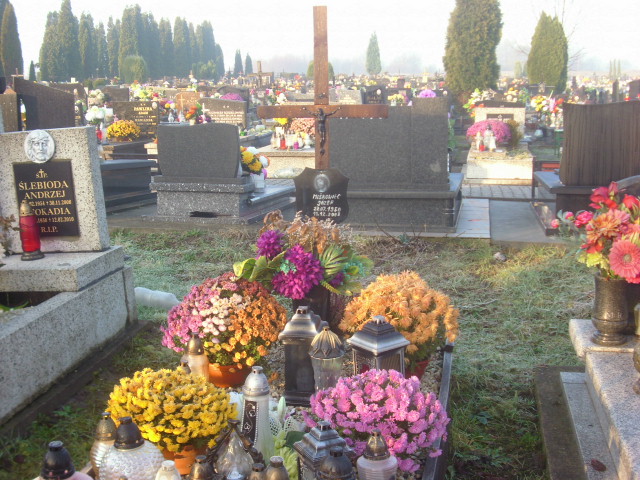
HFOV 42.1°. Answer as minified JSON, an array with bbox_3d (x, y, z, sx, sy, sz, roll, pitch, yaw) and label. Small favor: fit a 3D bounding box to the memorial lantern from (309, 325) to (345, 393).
[{"bbox_3d":[0.025,0.487,3.223,0.132,0.310,0.132,0,12,0],"label":"memorial lantern"}]

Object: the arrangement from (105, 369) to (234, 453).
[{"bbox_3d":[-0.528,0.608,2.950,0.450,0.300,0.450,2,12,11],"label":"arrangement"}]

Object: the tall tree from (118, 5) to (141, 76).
[{"bbox_3d":[-20.505,-21.224,89.559,2.600,7.858,2.600,0,12,0],"label":"tall tree"}]

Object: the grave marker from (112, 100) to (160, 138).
[{"bbox_3d":[-3.176,-2.091,14.522,0.864,0.647,0.120,2,12,12],"label":"grave marker"}]

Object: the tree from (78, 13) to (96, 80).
[{"bbox_3d":[-26.135,-21.779,93.529,2.100,7.337,2.100,0,12,0],"label":"tree"}]

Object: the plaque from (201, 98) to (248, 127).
[{"bbox_3d":[-1.812,-2.378,15.700,0.880,0.580,0.140,2,12,11],"label":"plaque"}]

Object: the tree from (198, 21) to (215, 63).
[{"bbox_3d":[-11.231,-18.526,82.975,1.583,6.519,1.583,0,11,0],"label":"tree"}]

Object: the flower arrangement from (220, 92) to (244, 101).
[{"bbox_3d":[-2.274,-3.618,21.500,0.630,0.380,0.600,2,12,11],"label":"flower arrangement"}]

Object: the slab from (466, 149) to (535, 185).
[{"bbox_3d":[2.662,-1.110,12.223,0.910,0.344,1.700,2,12,12],"label":"slab"}]

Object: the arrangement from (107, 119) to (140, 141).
[{"bbox_3d":[-3.254,-1.813,13.814,0.498,0.355,0.473,0,11,0],"label":"arrangement"}]

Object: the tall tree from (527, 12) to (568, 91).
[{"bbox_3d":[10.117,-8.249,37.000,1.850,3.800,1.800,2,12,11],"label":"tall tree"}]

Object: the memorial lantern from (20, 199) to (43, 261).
[{"bbox_3d":[-1.599,-0.060,4.610,0.118,0.333,0.118,0,11,0],"label":"memorial lantern"}]

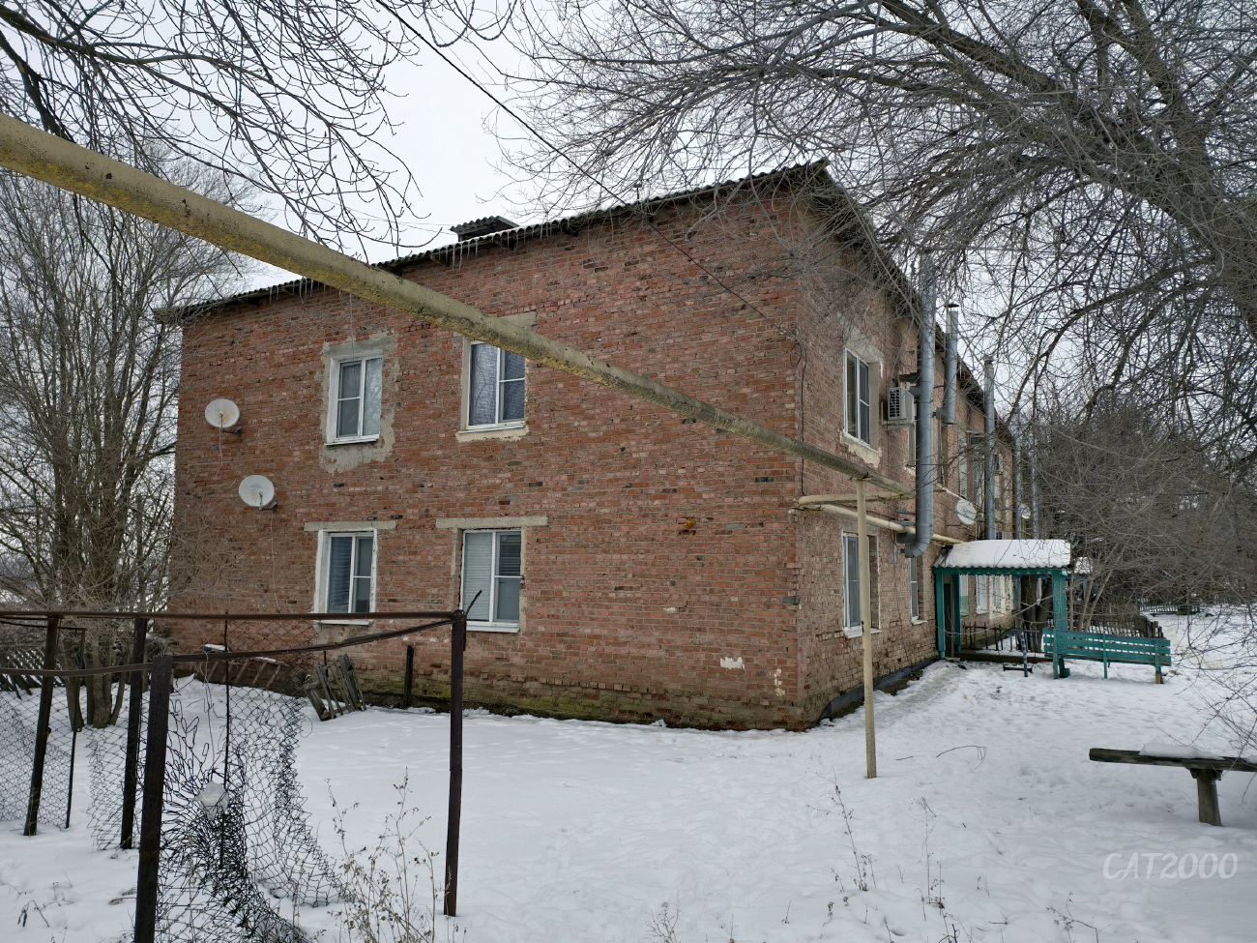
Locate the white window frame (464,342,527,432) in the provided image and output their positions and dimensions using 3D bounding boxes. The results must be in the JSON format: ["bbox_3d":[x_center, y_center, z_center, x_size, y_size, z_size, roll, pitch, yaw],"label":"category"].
[{"bbox_3d":[-2.016,-1.375,12.969,1.210,1.420,0.140,-3,-8,30],"label":"white window frame"}]

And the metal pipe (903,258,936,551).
[{"bbox_3d":[5.170,-1.216,14.904,0.500,5.505,0.290,-1,-7,30],"label":"metal pipe"}]

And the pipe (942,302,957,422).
[{"bbox_3d":[6.903,-2.314,17.865,0.280,2.624,0.280,0,-6,30],"label":"pipe"}]

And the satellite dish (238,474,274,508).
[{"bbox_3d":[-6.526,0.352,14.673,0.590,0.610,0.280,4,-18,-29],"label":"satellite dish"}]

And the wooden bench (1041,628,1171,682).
[{"bbox_3d":[8.396,3.221,14.704,1.951,0.830,0.500,-3,-8,30],"label":"wooden bench"}]

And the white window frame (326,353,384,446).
[{"bbox_3d":[-4.650,-1.239,14.436,1.250,1.470,0.150,-3,-8,30],"label":"white window frame"}]

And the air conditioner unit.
[{"bbox_3d":[4.702,-1.089,14.426,0.300,0.540,0.740,-3,-8,30],"label":"air conditioner unit"}]

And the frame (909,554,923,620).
[{"bbox_3d":[5.437,2.158,16.165,0.140,1.400,1.240,-3,-8,30],"label":"frame"}]

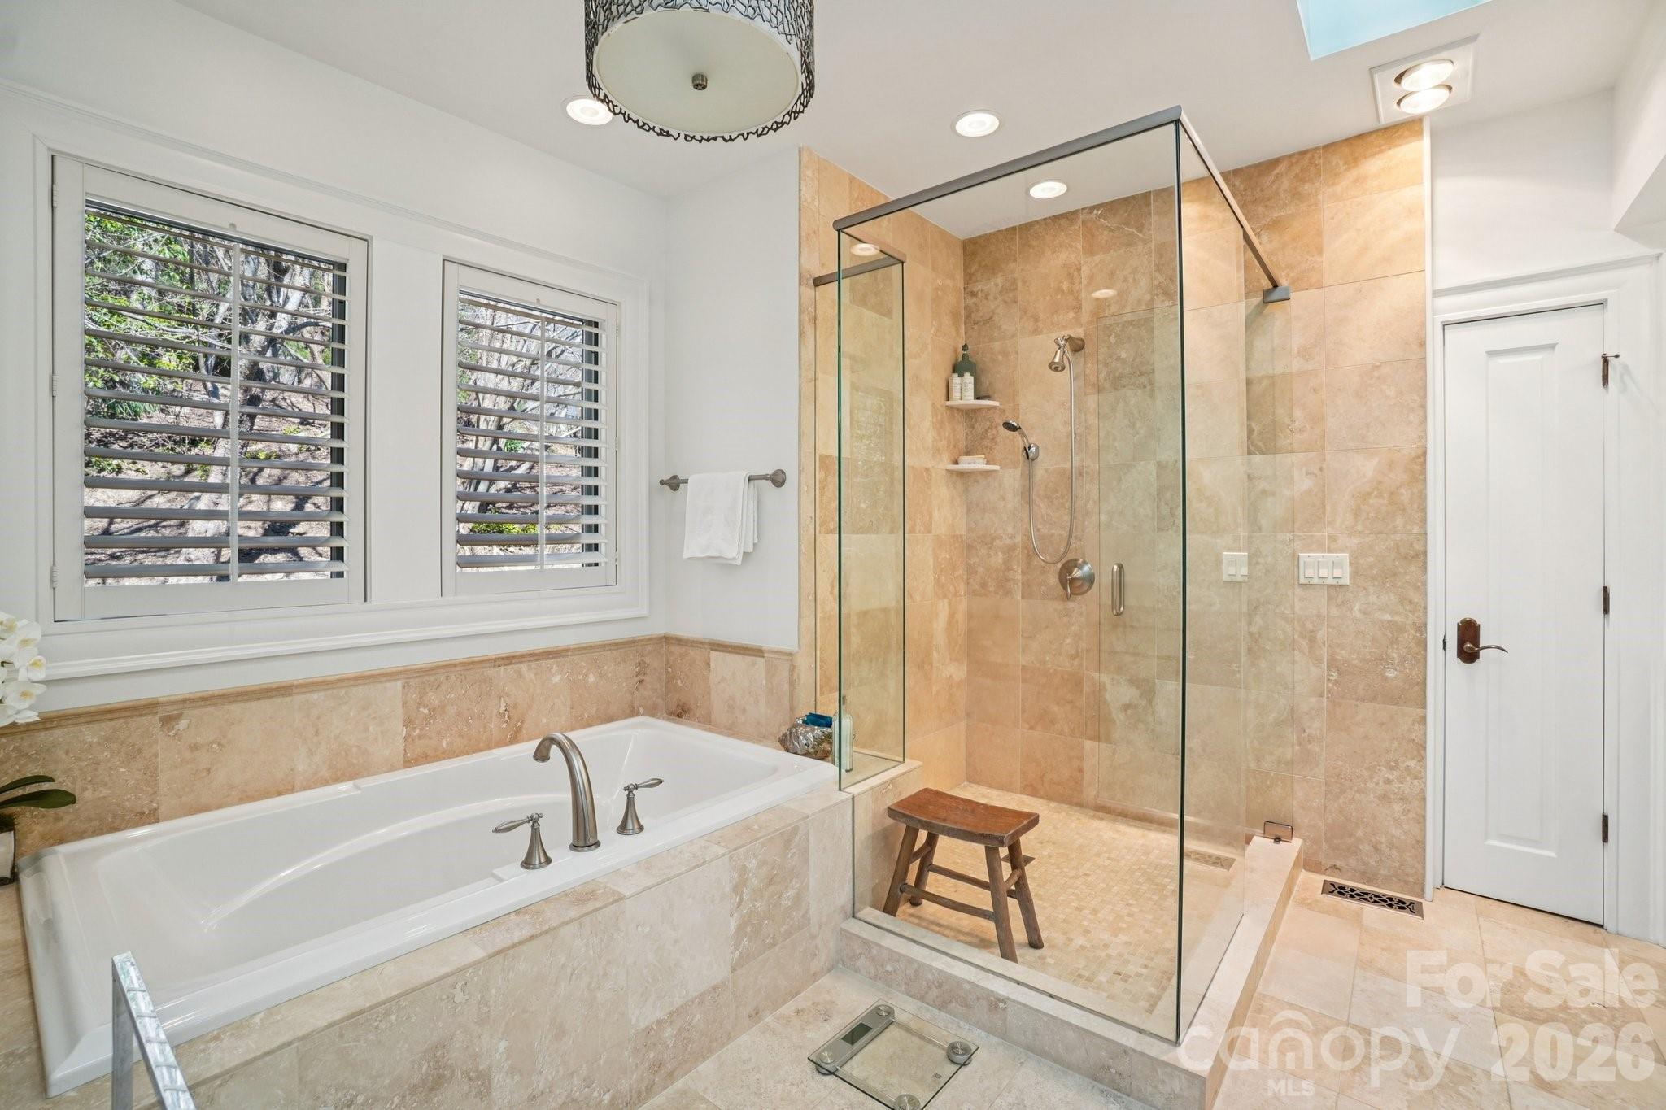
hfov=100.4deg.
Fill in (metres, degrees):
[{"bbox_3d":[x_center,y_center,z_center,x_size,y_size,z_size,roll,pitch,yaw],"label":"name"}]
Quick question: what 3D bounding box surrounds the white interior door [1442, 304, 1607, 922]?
[{"bbox_3d":[2.362,0.188,2.390,0.393,2.025,0.037,0,0,40],"label":"white interior door"}]

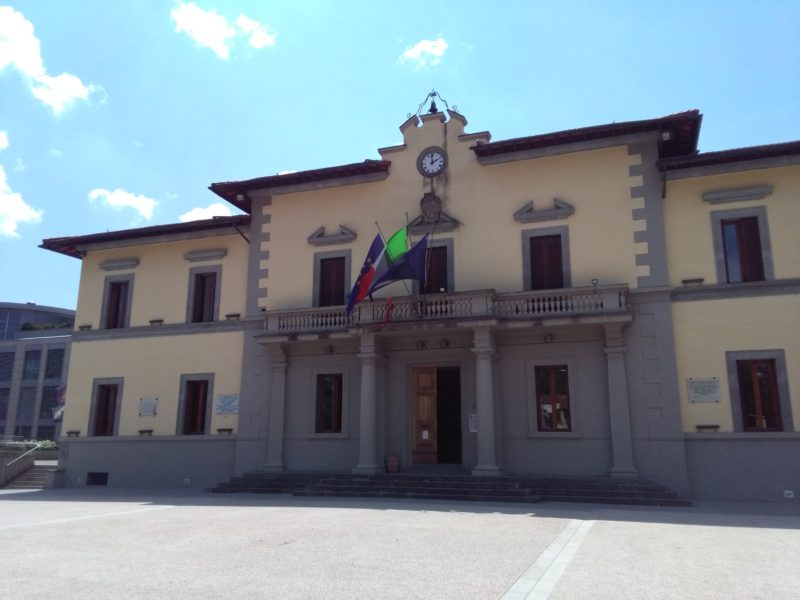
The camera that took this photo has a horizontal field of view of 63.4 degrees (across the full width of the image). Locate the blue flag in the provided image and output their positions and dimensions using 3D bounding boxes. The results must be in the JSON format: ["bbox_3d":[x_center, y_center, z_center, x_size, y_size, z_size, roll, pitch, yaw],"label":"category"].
[{"bbox_3d":[-0.042,-1.308,22.128,2.202,1.725,0.567,-4,-14,19],"label":"blue flag"}]

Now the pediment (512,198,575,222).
[{"bbox_3d":[5.207,-3.226,23.421,2.156,0.749,0.220,-4,-14,19],"label":"pediment"}]

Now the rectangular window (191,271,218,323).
[{"bbox_3d":[-8.054,-0.091,26.894,1.067,2.145,0.200,-4,-13,18],"label":"rectangular window"}]

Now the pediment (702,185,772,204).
[{"bbox_3d":[10.664,-3.266,20.451,1.985,0.310,0.270,-4,-13,18],"label":"pediment"}]

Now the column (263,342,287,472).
[{"bbox_3d":[-4.908,4.293,25.999,0.798,5.070,0.550,-4,-14,19],"label":"column"}]

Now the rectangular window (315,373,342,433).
[{"bbox_3d":[-2.674,3.964,24.771,1.076,2.231,0.200,-4,-14,19],"label":"rectangular window"}]

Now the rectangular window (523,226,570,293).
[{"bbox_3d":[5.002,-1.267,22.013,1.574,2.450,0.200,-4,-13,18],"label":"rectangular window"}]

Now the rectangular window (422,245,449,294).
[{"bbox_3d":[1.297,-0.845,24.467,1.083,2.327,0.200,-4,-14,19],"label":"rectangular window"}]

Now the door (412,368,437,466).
[{"bbox_3d":[0.943,4.333,24.422,0.951,3.606,0.100,-4,-14,19],"label":"door"}]

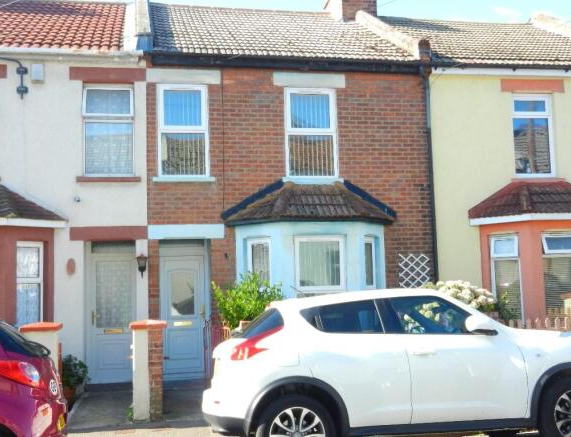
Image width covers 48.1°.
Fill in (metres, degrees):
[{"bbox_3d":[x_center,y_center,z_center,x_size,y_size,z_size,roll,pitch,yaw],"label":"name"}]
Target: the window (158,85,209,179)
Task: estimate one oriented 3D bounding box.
[{"bbox_3d":[-1.641,-1.407,10.316,0.822,1.539,0.100,-1,-5,-11],"label":"window"}]

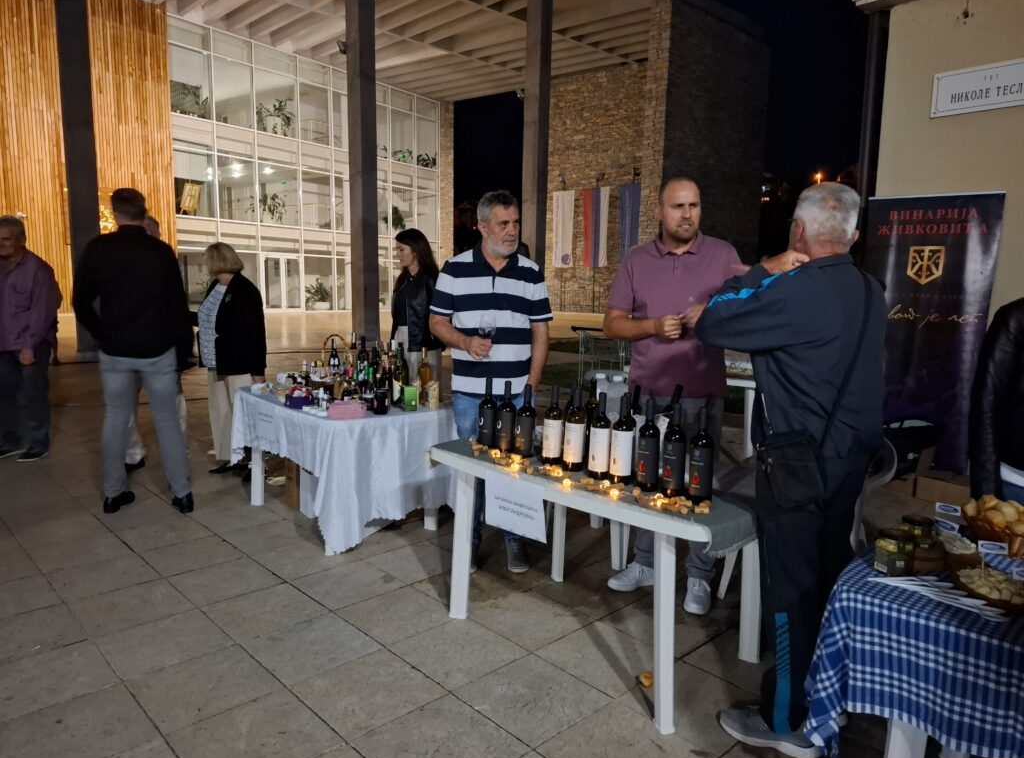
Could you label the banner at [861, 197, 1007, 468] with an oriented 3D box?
[{"bbox_3d":[2.970,-0.271,4.931,0.860,2.070,0.120,4,8,27],"label":"banner"}]

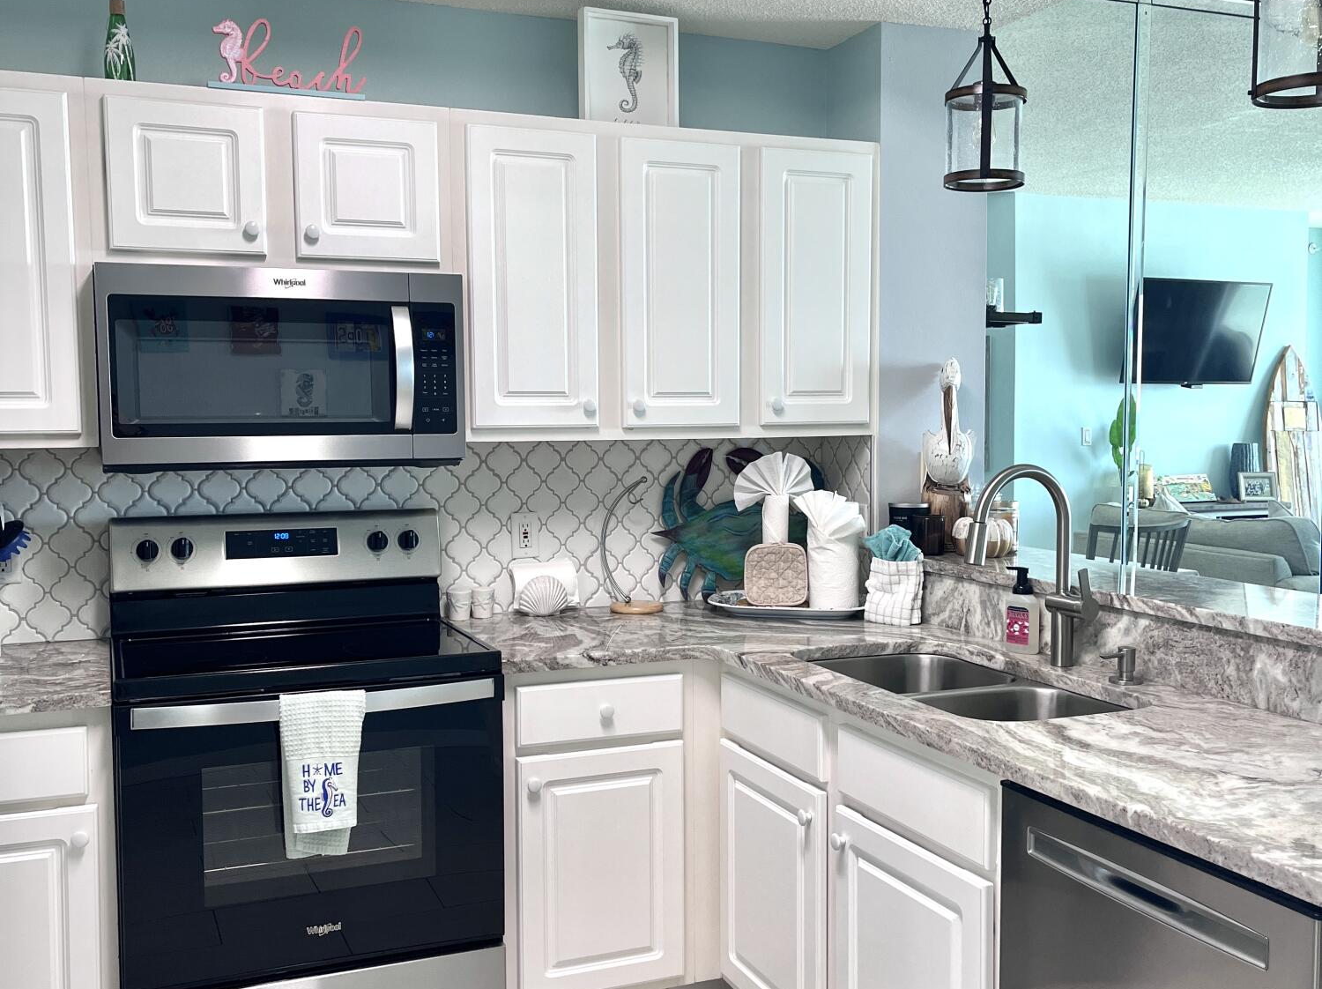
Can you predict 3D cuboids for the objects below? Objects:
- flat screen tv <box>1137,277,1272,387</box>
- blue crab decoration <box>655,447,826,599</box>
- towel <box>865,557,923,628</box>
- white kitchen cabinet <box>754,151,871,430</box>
[{"bbox_3d":[3.356,-1.009,8.287,1.120,0.645,0.070,-2,16,-23],"label":"flat screen tv"},{"bbox_3d":[0.242,0.087,3.725,0.545,0.440,0.060,-1,3,-22],"label":"blue crab decoration"},{"bbox_3d":[0.585,0.244,3.307,0.130,0.160,0.095,1,3,29],"label":"towel"},{"bbox_3d":[0.365,-0.539,3.577,0.323,0.710,0.250,-1,3,-22],"label":"white kitchen cabinet"}]

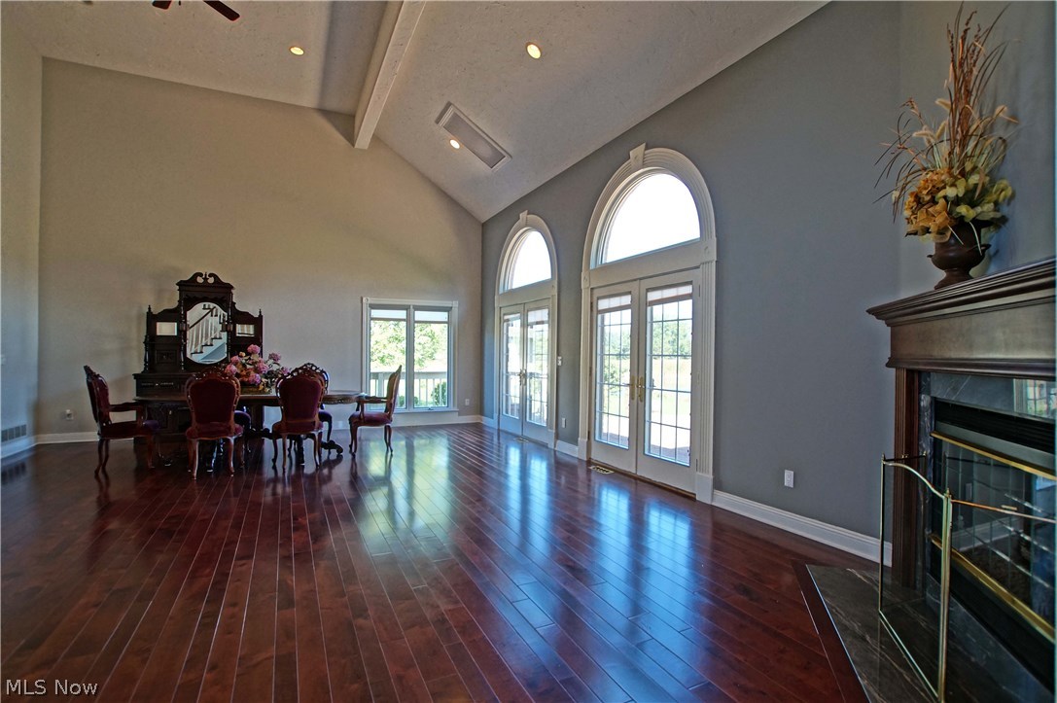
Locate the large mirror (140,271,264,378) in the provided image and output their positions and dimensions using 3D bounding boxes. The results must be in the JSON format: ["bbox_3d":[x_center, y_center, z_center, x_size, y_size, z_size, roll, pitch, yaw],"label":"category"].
[{"bbox_3d":[-4.598,-0.404,6.714,1.400,1.470,0.320,1,0,-28],"label":"large mirror"}]

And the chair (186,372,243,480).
[{"bbox_3d":[-3.230,0.711,4.859,0.500,1.090,0.570,1,0,-28],"label":"chair"}]

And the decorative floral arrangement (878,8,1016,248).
[{"bbox_3d":[1.719,-0.892,1.919,0.500,1.080,0.660,1,0,19],"label":"decorative floral arrangement"}]

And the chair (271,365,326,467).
[{"bbox_3d":[-2.576,0.726,5.313,0.500,1.080,0.580,1,0,-28],"label":"chair"}]

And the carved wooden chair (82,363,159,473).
[{"bbox_3d":[-4.324,0.698,5.034,0.620,1.090,0.570,1,0,-30],"label":"carved wooden chair"}]

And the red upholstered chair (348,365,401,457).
[{"bbox_3d":[-1.989,0.731,6.092,0.630,1.090,0.580,1,0,-28],"label":"red upholstered chair"}]

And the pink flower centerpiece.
[{"bbox_3d":[-3.181,0.209,5.515,0.680,0.570,0.500,1,0,-28],"label":"pink flower centerpiece"}]

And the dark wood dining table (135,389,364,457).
[{"bbox_3d":[-3.163,0.880,5.560,2.240,0.760,0.950,1,0,-28],"label":"dark wood dining table"}]

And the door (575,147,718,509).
[{"bbox_3d":[1.144,-0.408,4.925,0.140,3.440,2.050,1,0,-28],"label":"door"}]

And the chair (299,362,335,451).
[{"bbox_3d":[-2.969,0.725,6.349,0.500,1.080,0.580,1,0,-28],"label":"chair"}]

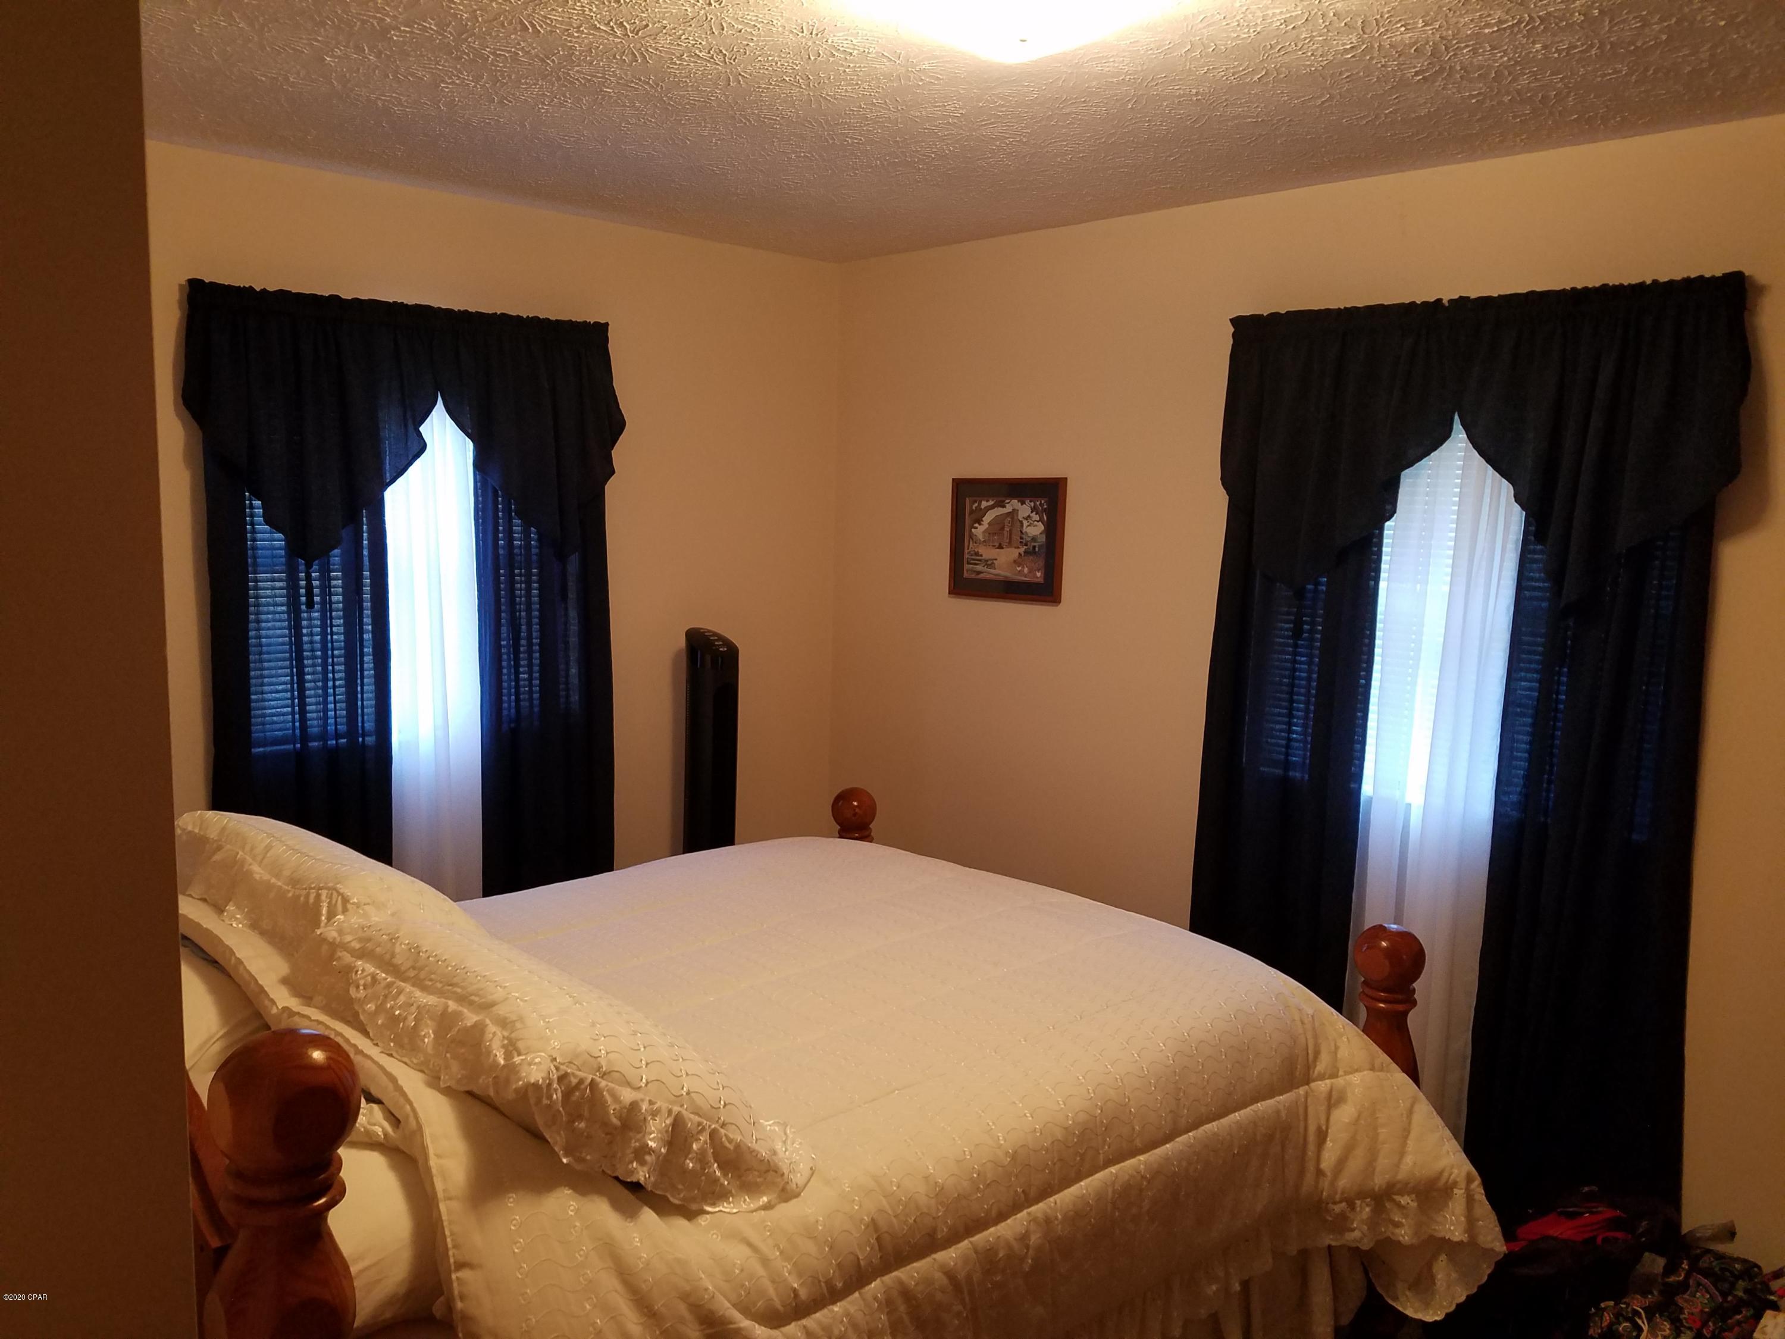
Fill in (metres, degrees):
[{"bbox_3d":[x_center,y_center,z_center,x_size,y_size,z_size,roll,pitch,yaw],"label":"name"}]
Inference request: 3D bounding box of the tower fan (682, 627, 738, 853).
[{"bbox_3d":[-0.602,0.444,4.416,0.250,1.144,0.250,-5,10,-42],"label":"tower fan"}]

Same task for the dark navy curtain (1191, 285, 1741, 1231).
[{"bbox_3d":[1.258,0.180,3.225,0.150,2.080,1.160,-5,10,-42],"label":"dark navy curtain"}]

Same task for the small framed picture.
[{"bbox_3d":[0.351,-0.416,4.277,0.026,0.384,0.495,-5,10,-42],"label":"small framed picture"}]

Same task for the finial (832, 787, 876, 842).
[{"bbox_3d":[-0.107,0.413,3.765,0.127,0.158,0.127,2,8,0],"label":"finial"}]

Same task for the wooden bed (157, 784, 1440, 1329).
[{"bbox_3d":[-0.341,0.718,2.529,2.140,1.130,1.720,-5,10,-42],"label":"wooden bed"}]

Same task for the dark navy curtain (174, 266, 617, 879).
[{"bbox_3d":[-1.348,0.005,3.890,1.190,2.080,0.150,-5,10,-42],"label":"dark navy curtain"}]

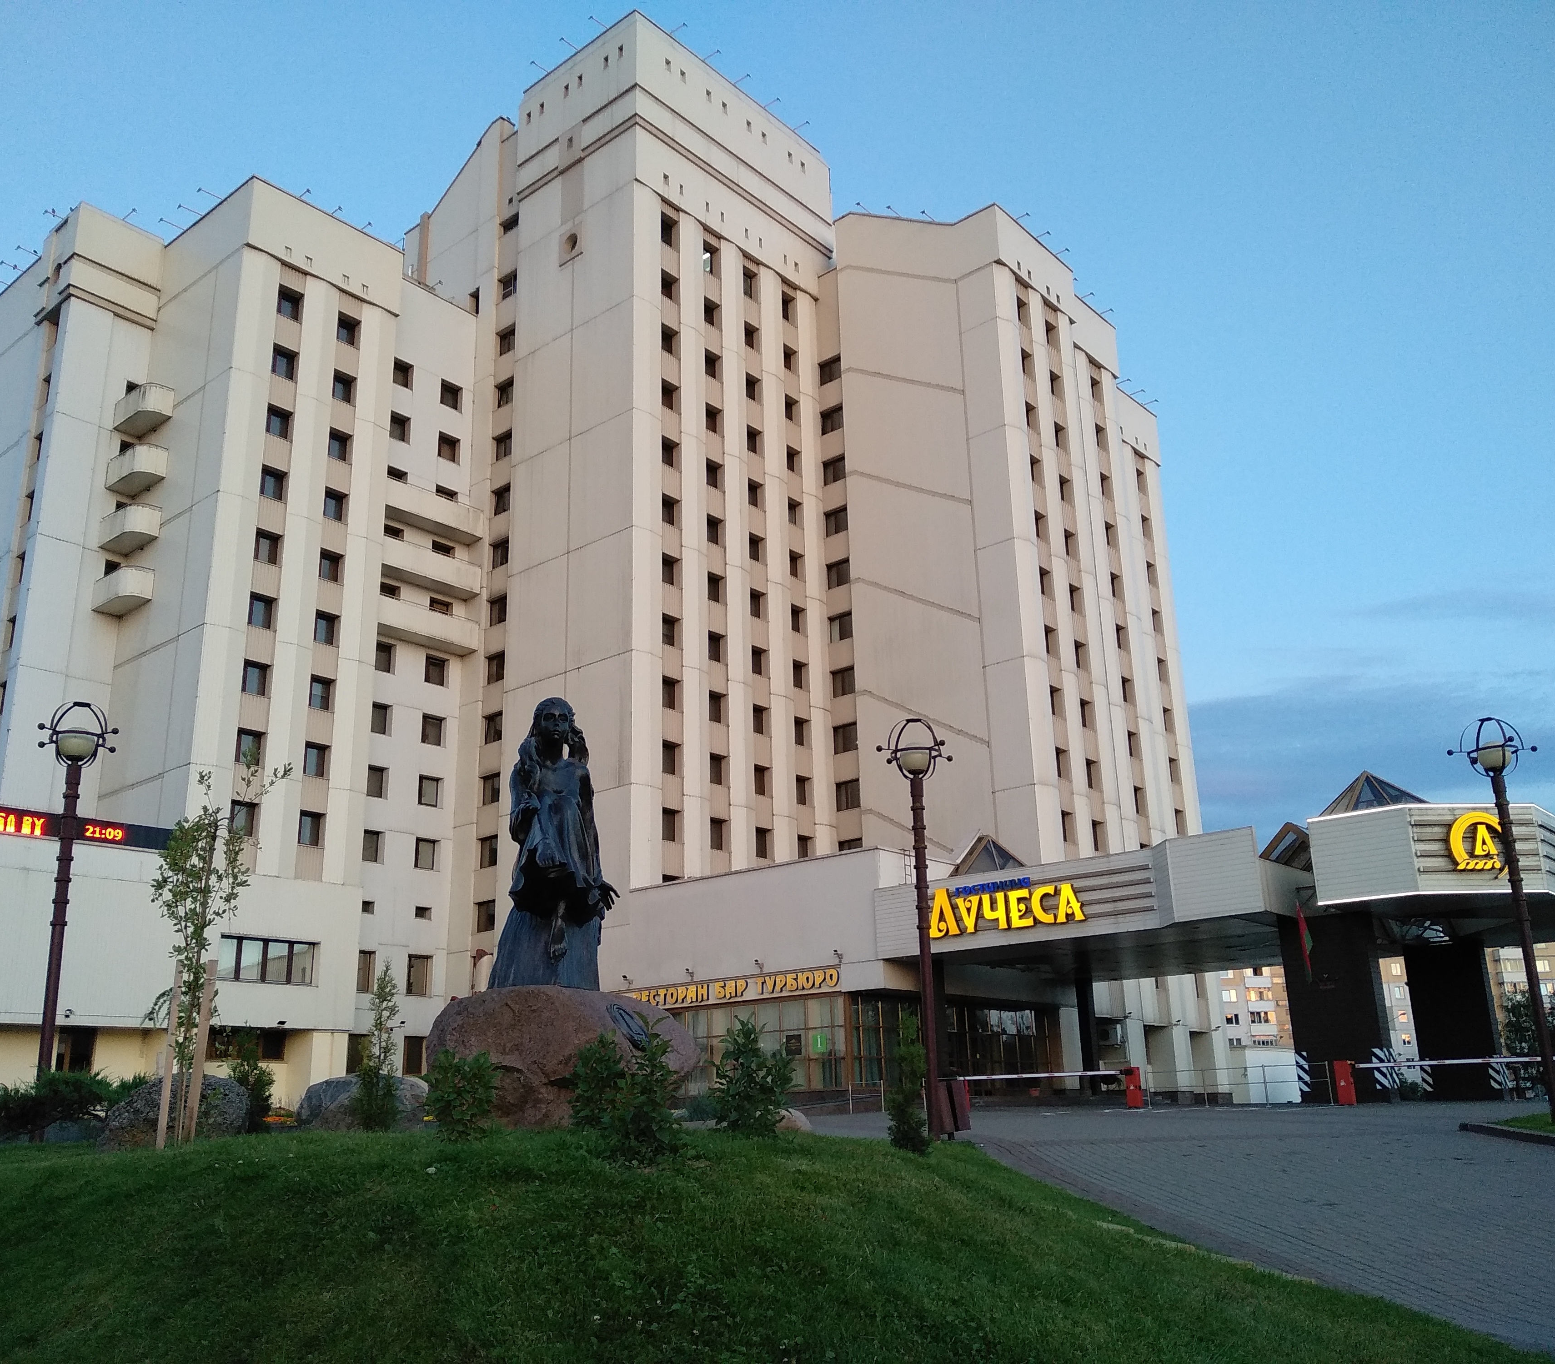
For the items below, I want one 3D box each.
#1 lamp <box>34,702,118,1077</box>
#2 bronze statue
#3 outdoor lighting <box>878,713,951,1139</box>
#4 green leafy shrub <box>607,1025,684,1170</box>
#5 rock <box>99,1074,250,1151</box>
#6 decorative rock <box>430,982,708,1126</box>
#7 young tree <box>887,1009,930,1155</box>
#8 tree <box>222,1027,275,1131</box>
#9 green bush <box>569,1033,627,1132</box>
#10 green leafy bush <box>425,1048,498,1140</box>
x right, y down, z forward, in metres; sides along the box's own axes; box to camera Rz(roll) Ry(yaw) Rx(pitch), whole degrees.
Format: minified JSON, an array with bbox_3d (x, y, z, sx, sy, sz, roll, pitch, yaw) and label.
[{"bbox_3d":[-8.293,2.654,15.785,0.950,5.075,0.950,7,-19,-27],"label":"lamp"},{"bbox_3d":[-1.919,1.329,11.638,1.090,2.508,1.000,1,-17,-9],"label":"bronze statue"},{"bbox_3d":[1.820,2.893,16.722,0.950,5.122,0.950,-3,-17,6],"label":"outdoor lighting"},{"bbox_3d":[-0.815,2.538,8.434,0.498,0.815,0.473,0,-17,-6],"label":"green leafy shrub"},{"bbox_3d":[-5.337,3.815,12.056,1.294,0.668,1.100,6,-18,-22],"label":"rock"},{"bbox_3d":[-1.744,3.087,11.097,2.187,1.218,1.900,1,-17,-9],"label":"decorative rock"},{"bbox_3d":[1.212,3.704,12.661,0.408,1.300,0.420,-3,-17,5],"label":"young tree"},{"bbox_3d":[-4.992,3.773,12.903,0.498,0.956,0.500,5,-18,-20],"label":"tree"},{"bbox_3d":[-1.186,2.687,9.125,0.405,0.674,0.405,1,-18,-7],"label":"green bush"},{"bbox_3d":[-2.141,2.789,9.255,0.488,0.599,0.464,2,-18,-12],"label":"green leafy bush"}]

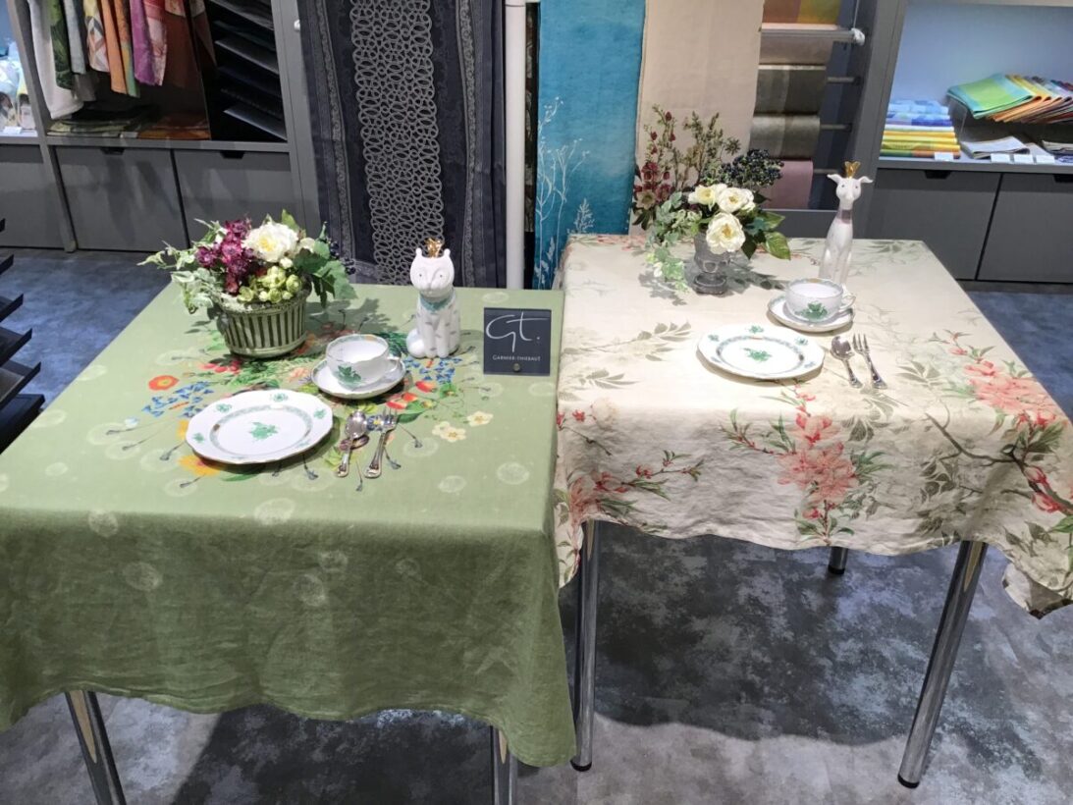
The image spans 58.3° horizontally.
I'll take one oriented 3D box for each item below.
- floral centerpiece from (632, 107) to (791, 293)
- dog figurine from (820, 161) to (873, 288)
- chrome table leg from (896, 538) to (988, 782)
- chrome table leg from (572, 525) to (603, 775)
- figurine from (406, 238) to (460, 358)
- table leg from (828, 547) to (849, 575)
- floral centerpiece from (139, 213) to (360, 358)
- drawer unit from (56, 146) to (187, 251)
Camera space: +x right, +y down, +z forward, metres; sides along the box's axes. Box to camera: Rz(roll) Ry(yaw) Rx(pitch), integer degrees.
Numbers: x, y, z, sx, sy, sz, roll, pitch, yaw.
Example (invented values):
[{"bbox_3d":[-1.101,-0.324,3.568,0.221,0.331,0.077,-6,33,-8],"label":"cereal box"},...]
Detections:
[{"bbox_3d":[0.301,-0.339,1.636,0.265,0.295,0.205,2,28,3],"label":"floral centerpiece"},{"bbox_3d":[0.531,-0.306,1.668,0.076,0.213,0.082,3,28,5],"label":"dog figurine"},{"bbox_3d":[0.668,0.347,1.536,0.041,0.742,0.041,2,28,3],"label":"chrome table leg"},{"bbox_3d":[0.084,0.330,1.560,0.041,0.742,0.041,2,28,3],"label":"chrome table leg"},{"bbox_3d":[-0.153,-0.158,1.422,0.076,0.178,0.076,3,28,5],"label":"figurine"},{"bbox_3d":[0.703,0.065,2.061,0.041,0.742,0.041,2,28,3],"label":"table leg"},{"bbox_3d":[-0.431,-0.189,1.442,0.295,0.205,0.230,2,28,3],"label":"floral centerpiece"},{"bbox_3d":[-1.723,-0.943,4.230,0.487,0.430,0.420,2,28,4],"label":"drawer unit"}]

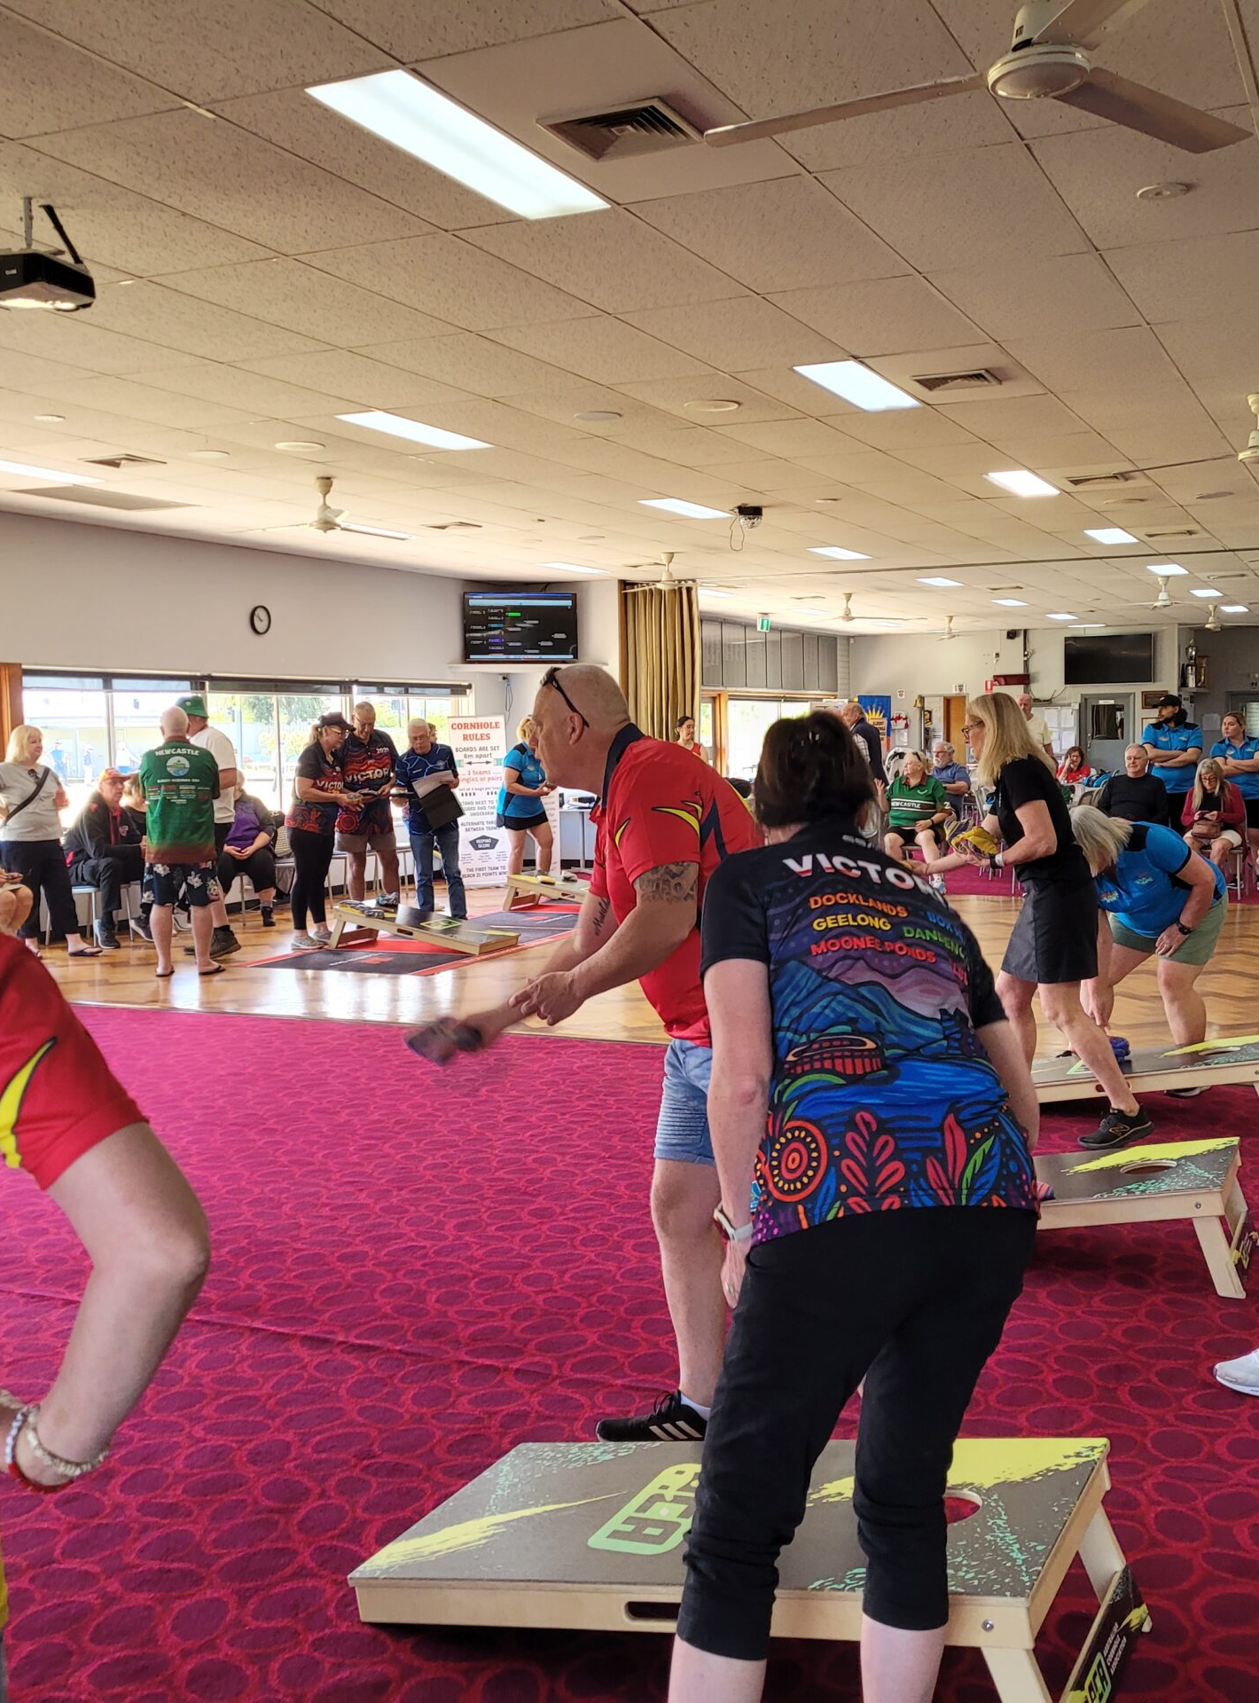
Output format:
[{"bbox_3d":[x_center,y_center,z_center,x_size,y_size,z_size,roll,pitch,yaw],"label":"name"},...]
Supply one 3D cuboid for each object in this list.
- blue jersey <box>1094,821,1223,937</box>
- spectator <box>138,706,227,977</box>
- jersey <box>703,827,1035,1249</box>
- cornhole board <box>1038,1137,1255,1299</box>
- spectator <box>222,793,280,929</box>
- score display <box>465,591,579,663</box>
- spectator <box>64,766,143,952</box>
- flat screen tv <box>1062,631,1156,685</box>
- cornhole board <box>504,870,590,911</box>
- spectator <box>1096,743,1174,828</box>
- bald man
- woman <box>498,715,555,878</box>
[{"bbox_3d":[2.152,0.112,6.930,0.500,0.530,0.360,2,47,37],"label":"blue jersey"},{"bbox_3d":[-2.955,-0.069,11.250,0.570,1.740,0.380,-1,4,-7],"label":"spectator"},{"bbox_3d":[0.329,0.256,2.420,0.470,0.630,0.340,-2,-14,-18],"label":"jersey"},{"bbox_3d":[1.201,1.025,5.113,1.240,0.310,0.610,1,5,25],"label":"cornhole board"},{"bbox_3d":[-3.175,-0.027,14.100,0.580,1.250,0.750,-1,4,-6],"label":"spectator"},{"bbox_3d":[-1.126,-2.336,17.780,1.220,0.710,0.090,-2,4,-20],"label":"score display"},{"bbox_3d":[-3.921,0.050,12.800,0.750,1.310,0.550,2,5,32],"label":"spectator"},{"bbox_3d":[7.835,-3.132,27.878,1.410,0.790,0.090,1,4,25],"label":"flat screen tv"},{"bbox_3d":[-0.406,0.368,14.889,1.250,0.310,0.610,1,5,26],"label":"cornhole board"},{"bbox_3d":[4.131,-0.188,14.009,0.600,1.320,0.850,1,5,25],"label":"spectator"},{"bbox_3d":[-0.019,0.451,3.730,0.750,1.720,0.580,1,4,23],"label":"bald man"},{"bbox_3d":[-0.931,-0.372,15.300,0.480,1.670,0.500,1,5,30],"label":"woman"}]

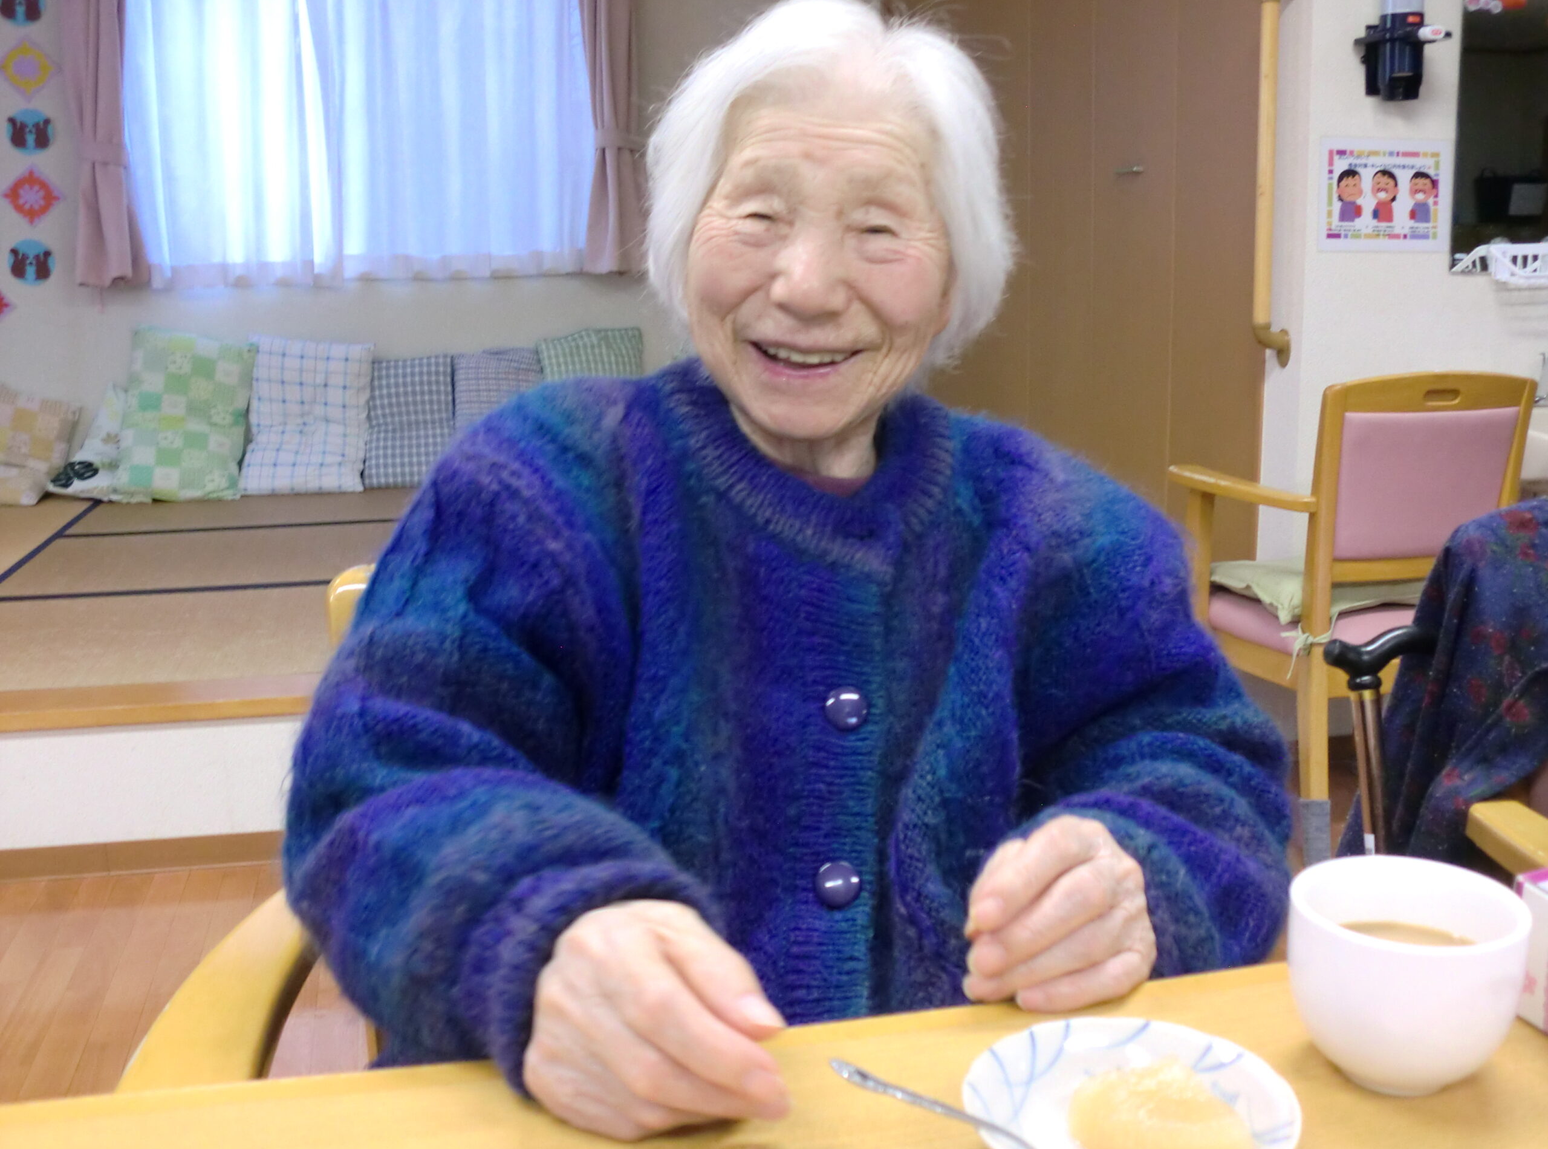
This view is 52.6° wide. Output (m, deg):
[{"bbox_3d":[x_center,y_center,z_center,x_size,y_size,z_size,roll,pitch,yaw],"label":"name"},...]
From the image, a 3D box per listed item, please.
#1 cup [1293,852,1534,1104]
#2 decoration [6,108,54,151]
[{"bbox_3d":[0.270,0.177,0.675,0.103,0.080,0.103,0,12,0],"label":"cup"},{"bbox_3d":[-2.325,-1.387,4.886,0.142,0.140,0.010,-3,12,-12],"label":"decoration"}]

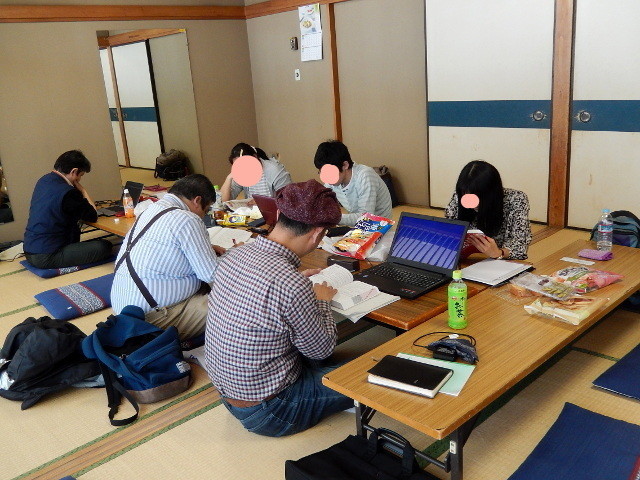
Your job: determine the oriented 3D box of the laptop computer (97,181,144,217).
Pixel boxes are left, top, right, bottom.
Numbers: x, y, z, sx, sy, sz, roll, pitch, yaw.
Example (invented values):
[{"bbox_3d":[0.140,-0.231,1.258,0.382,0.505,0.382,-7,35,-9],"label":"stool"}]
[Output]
[{"bbox_3d":[-1.549,-0.326,4.529,0.320,0.190,0.285,-18,21,-40],"label":"laptop computer"}]

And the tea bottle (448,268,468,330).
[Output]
[{"bbox_3d":[0.497,0.214,2.143,0.067,0.212,0.067,-4,16,1],"label":"tea bottle"}]

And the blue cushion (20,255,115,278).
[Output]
[{"bbox_3d":[-1.887,0.138,4.501,0.590,0.050,0.570,-19,22,-41],"label":"blue cushion"}]

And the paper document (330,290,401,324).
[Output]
[{"bbox_3d":[0.161,0.255,2.400,0.297,0.012,0.215,-18,21,-40],"label":"paper document"}]

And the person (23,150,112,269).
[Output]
[{"bbox_3d":[-1.927,-0.249,4.405,0.680,0.800,0.620,-18,21,-40],"label":"person"}]

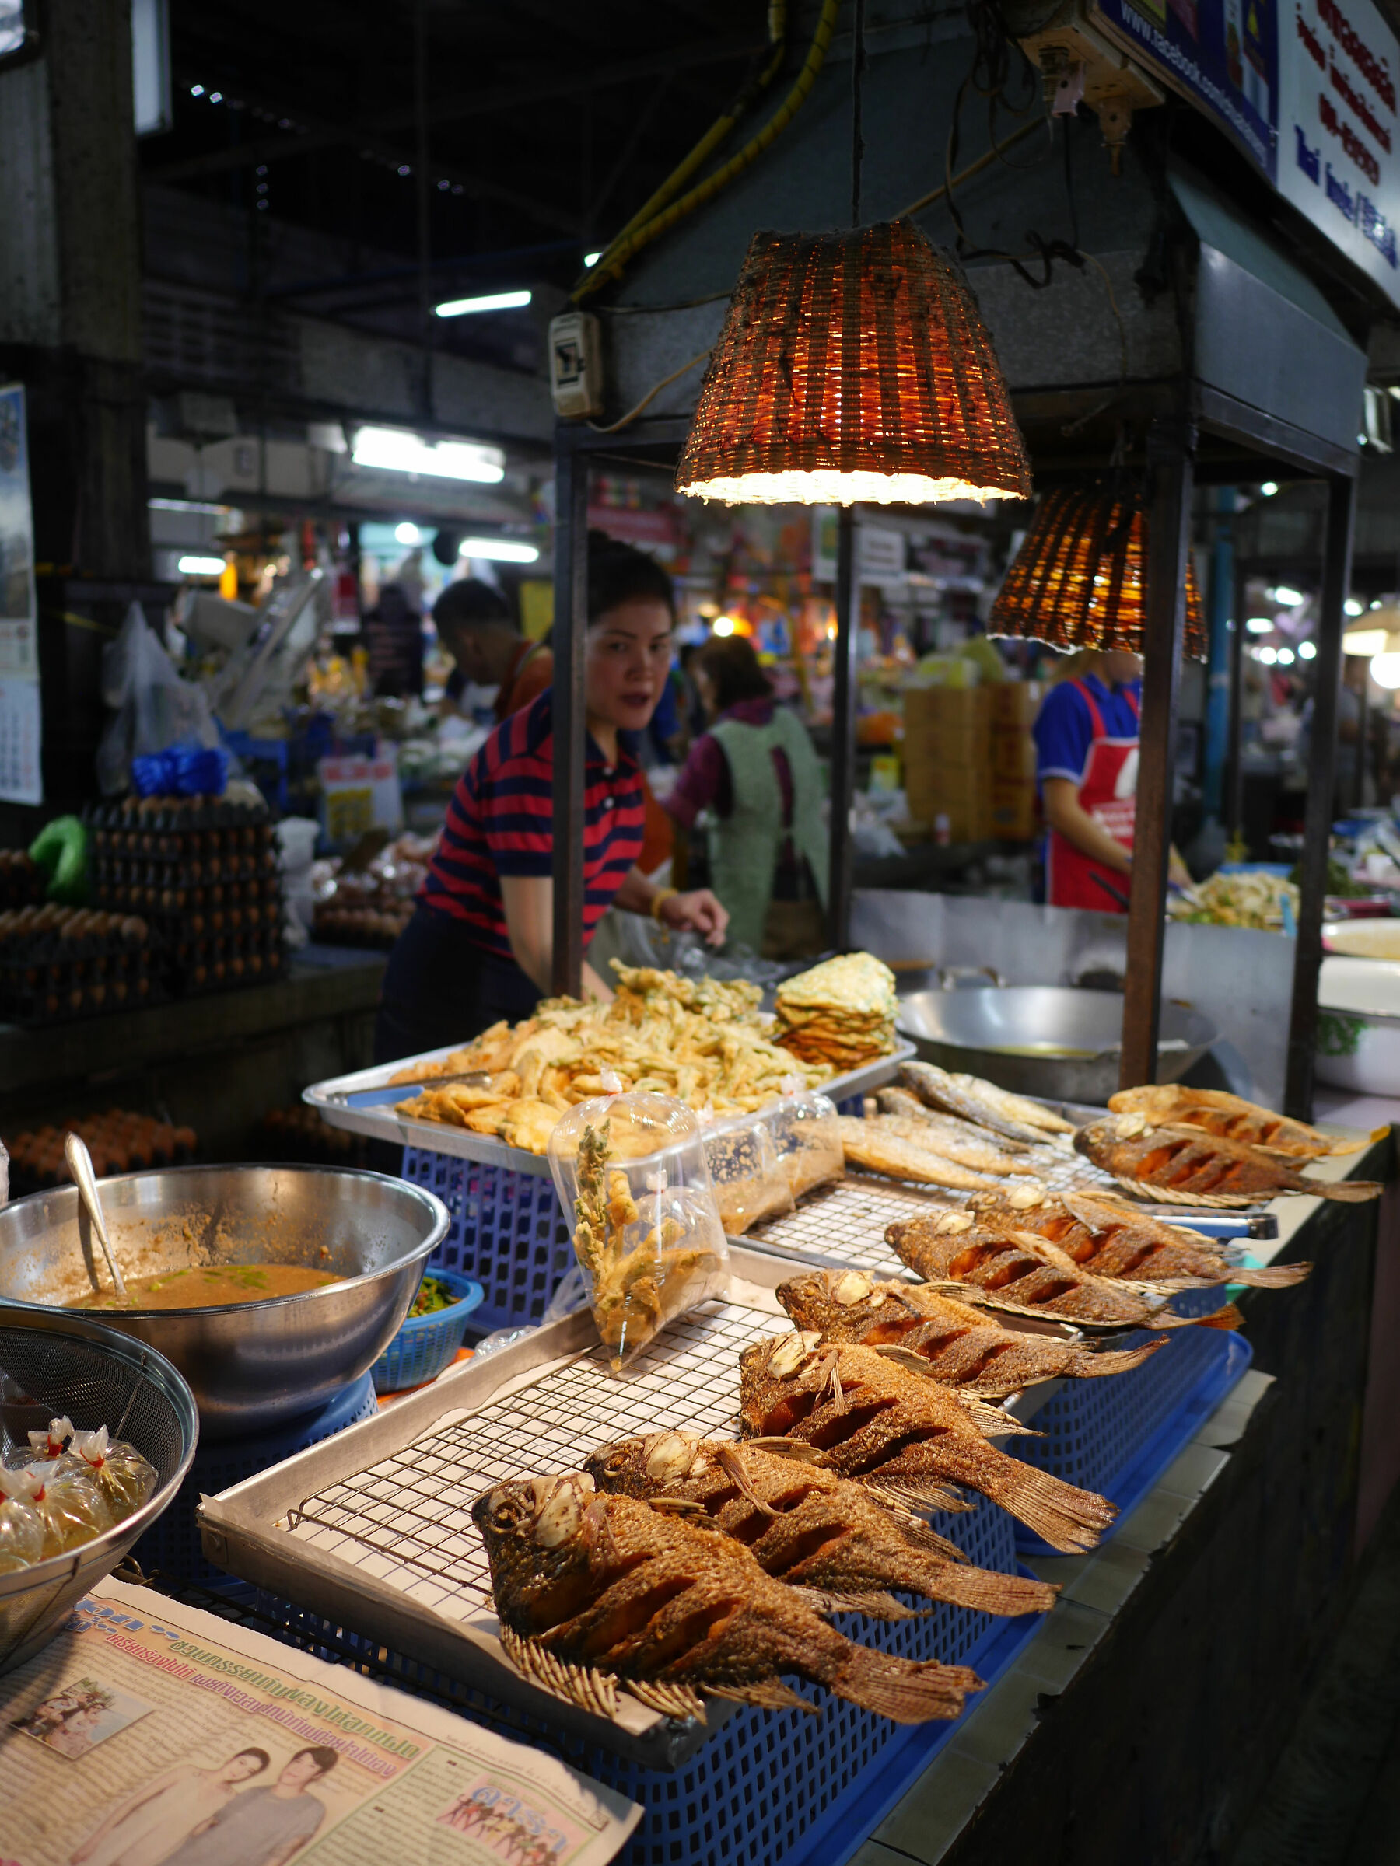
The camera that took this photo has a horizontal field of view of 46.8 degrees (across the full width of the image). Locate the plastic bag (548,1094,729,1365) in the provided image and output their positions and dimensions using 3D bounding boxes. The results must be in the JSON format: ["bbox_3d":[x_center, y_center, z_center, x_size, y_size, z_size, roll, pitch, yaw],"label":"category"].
[{"bbox_3d":[-0.059,0.214,1.284,0.120,0.205,0.155,7,12,33],"label":"plastic bag"}]

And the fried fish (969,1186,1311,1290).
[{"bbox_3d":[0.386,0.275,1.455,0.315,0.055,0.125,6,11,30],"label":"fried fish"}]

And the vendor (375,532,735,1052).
[{"bbox_3d":[-0.230,0.218,2.231,0.540,1.485,0.490,7,12,33],"label":"vendor"}]

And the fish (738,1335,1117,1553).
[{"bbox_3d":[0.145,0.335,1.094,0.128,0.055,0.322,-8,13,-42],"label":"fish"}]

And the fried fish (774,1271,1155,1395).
[{"bbox_3d":[0.196,0.289,1.218,0.293,0.055,0.125,3,8,20],"label":"fried fish"}]

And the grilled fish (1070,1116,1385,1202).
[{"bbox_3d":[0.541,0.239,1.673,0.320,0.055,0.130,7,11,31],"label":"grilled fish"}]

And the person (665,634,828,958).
[{"bbox_3d":[0.134,-0.114,4.536,0.480,1.400,0.420,-7,12,-38],"label":"person"}]

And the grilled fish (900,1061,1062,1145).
[{"bbox_3d":[0.301,0.190,1.744,0.055,0.050,0.257,-5,16,-34],"label":"grilled fish"}]

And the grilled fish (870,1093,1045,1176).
[{"bbox_3d":[0.301,0.235,1.895,0.072,0.050,0.255,-7,13,-42],"label":"grilled fish"}]

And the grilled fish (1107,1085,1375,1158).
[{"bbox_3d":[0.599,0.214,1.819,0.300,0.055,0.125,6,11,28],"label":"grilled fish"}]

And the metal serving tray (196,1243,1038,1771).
[{"bbox_3d":[0.004,0.337,1.090,0.342,0.036,0.585,6,9,33],"label":"metal serving tray"}]

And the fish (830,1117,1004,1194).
[{"bbox_3d":[0.201,0.220,1.586,0.255,0.050,0.060,12,13,37],"label":"fish"}]

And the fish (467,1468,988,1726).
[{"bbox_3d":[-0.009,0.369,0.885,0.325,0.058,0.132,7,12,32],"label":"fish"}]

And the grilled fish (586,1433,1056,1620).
[{"bbox_3d":[0.059,0.331,0.908,0.285,0.055,0.125,6,9,27],"label":"grilled fish"}]

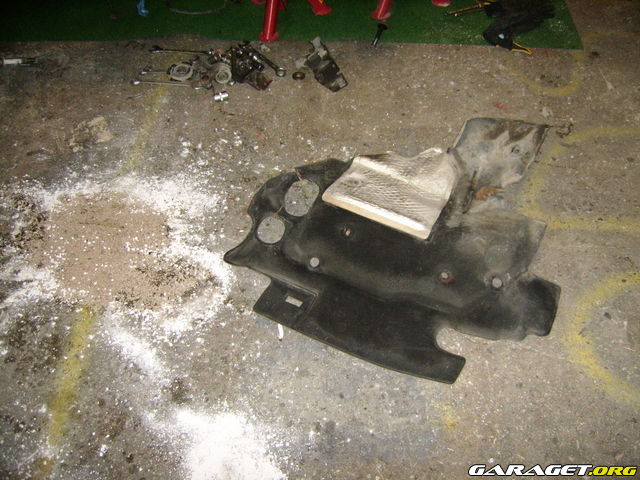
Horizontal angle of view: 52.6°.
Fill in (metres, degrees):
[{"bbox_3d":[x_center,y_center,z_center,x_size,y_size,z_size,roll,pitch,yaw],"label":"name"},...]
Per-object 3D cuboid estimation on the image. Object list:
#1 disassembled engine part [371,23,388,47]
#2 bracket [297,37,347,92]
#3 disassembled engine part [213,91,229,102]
[{"bbox_3d":[0.195,-0.679,2.158,0.030,0.030,0.117,14,57,11],"label":"disassembled engine part"},{"bbox_3d":[-0.002,-0.549,2.041,0.110,0.050,0.235,-19,55,-14],"label":"bracket"},{"bbox_3d":[-0.299,-0.436,1.970,0.045,0.024,0.024,-16,54,-12],"label":"disassembled engine part"}]

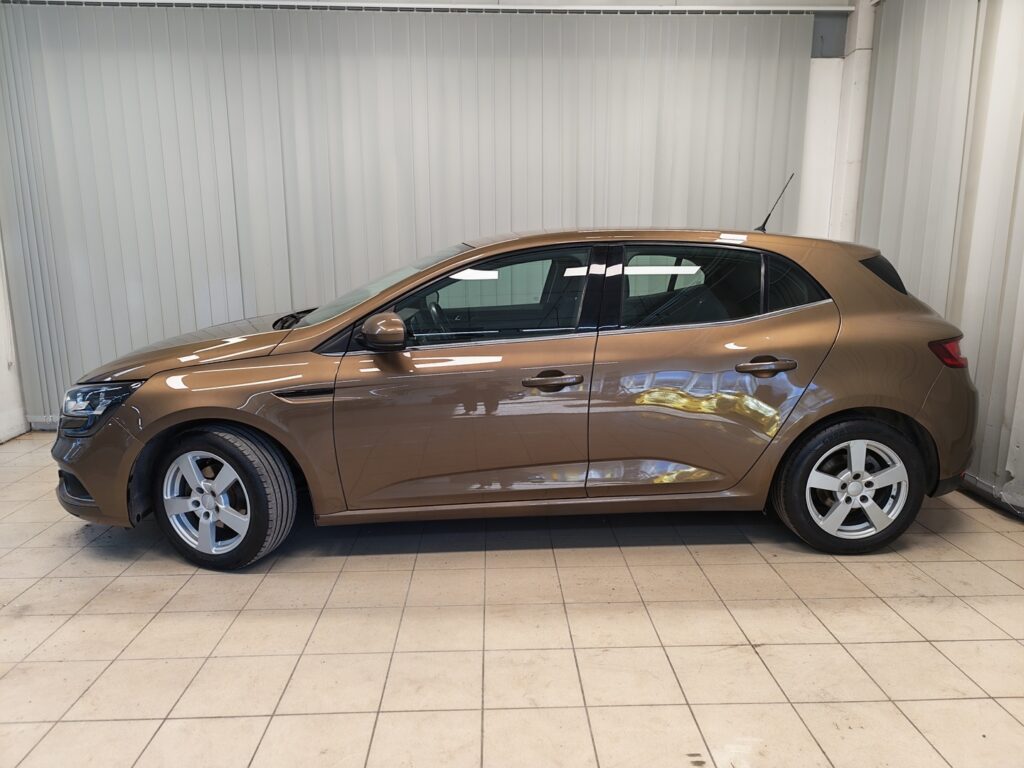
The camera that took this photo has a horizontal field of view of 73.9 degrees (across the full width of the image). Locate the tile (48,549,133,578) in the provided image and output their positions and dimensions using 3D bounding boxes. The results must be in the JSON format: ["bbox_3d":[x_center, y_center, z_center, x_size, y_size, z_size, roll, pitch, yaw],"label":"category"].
[{"bbox_3d":[-1.765,0.766,2.921,0.298,0.010,0.298,-1,11,-2],"label":"tile"}]

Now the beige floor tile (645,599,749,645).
[{"bbox_3d":[0.654,0.856,2.426,0.298,0.010,0.298,-1,10,-1],"label":"beige floor tile"}]

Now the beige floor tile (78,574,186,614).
[{"bbox_3d":[-1.456,0.823,2.656,0.298,0.012,0.298,-1,11,-2],"label":"beige floor tile"}]

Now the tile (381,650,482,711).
[{"bbox_3d":[-0.240,0.921,2.106,0.298,0.010,0.298,-1,10,-1],"label":"tile"}]

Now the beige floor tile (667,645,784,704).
[{"bbox_3d":[0.662,0.910,2.130,0.298,0.010,0.298,-1,11,-2],"label":"beige floor tile"}]

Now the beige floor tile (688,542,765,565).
[{"bbox_3d":[0.930,0.738,3.008,0.297,0.010,0.297,-1,11,-2],"label":"beige floor tile"}]

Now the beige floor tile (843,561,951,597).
[{"bbox_3d":[1.543,0.791,2.743,0.298,0.012,0.298,-1,11,-2],"label":"beige floor tile"}]

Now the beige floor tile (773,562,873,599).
[{"bbox_3d":[1.243,0.794,2.735,0.298,0.012,0.298,-1,11,-2],"label":"beige floor tile"}]

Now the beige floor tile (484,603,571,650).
[{"bbox_3d":[0.052,0.863,2.410,0.298,0.010,0.298,-1,10,-1],"label":"beige floor tile"}]

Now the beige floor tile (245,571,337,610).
[{"bbox_3d":[-0.856,0.817,2.674,0.298,0.012,0.298,-1,11,-2],"label":"beige floor tile"}]

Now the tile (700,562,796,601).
[{"bbox_3d":[0.943,0.797,2.726,0.298,0.012,0.298,-1,11,-2],"label":"tile"}]

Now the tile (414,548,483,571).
[{"bbox_3d":[-0.265,0.751,2.974,0.297,0.010,0.297,-1,11,-2],"label":"tile"}]

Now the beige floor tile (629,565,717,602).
[{"bbox_3d":[0.643,0.800,2.717,0.298,0.012,0.298,-1,11,-2],"label":"beige floor tile"}]

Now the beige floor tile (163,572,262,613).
[{"bbox_3d":[-1.160,0.823,2.675,0.298,0.010,0.298,-1,10,-1],"label":"beige floor tile"}]

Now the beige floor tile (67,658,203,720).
[{"bbox_3d":[-1.137,0.929,2.076,0.298,0.010,0.298,-1,11,-2],"label":"beige floor tile"}]

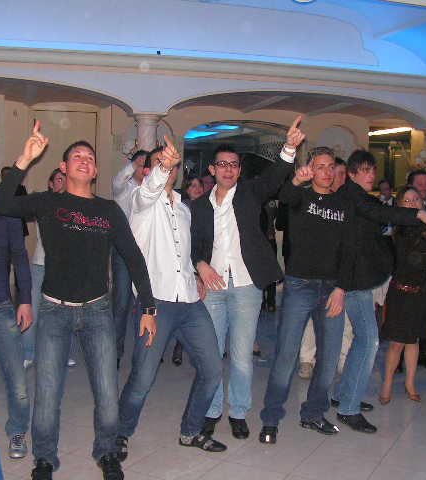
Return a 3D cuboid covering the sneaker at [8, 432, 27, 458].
[{"bbox_3d":[-1.126,1.153,3.840,0.110,0.110,0.290,-1,3,-13],"label":"sneaker"}]

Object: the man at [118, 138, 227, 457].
[{"bbox_3d":[-0.229,0.329,3.760,0.600,1.770,0.530,-1,3,-14],"label":"man"}]

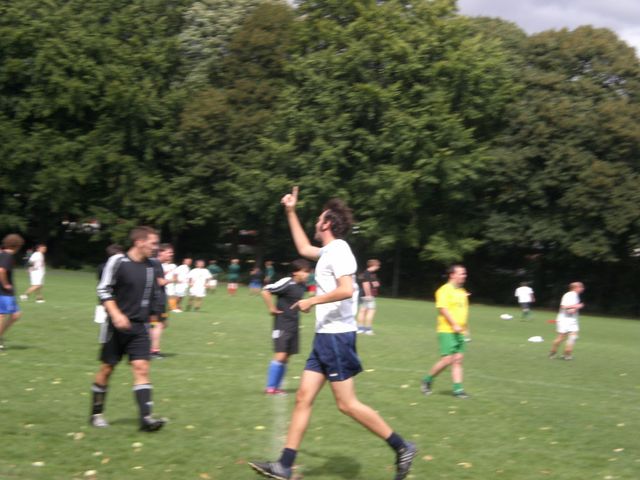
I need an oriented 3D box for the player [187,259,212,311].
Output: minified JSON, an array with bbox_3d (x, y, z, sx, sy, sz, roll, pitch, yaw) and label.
[{"bbox_3d":[-3.867,1.462,68.500,0.680,1.640,0.420,4,-1,-9],"label":"player"}]

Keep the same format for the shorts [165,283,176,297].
[{"bbox_3d":[-4.610,1.527,65.000,0.340,0.430,0.380,4,-1,26],"label":"shorts"}]

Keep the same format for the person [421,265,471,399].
[{"bbox_3d":[1.709,1.202,27.600,0.660,1.740,0.580,4,-1,27],"label":"person"}]

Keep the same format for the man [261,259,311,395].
[{"bbox_3d":[-0.421,1.026,25.000,0.480,1.580,0.550,4,-1,28],"label":"man"}]

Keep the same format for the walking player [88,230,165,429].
[{"bbox_3d":[-1.663,0.768,18.300,0.520,1.750,0.540,3,-1,41],"label":"walking player"}]

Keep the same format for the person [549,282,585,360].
[{"bbox_3d":[5.425,1.786,46.200,0.660,1.690,0.500,4,-1,18],"label":"person"}]

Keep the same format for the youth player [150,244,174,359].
[{"bbox_3d":[-2.460,0.942,32.300,0.480,1.730,0.500,4,-1,21],"label":"youth player"}]

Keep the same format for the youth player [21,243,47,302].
[{"bbox_3d":[-8.496,0.964,62.500,0.700,1.720,0.500,4,-1,12],"label":"youth player"}]

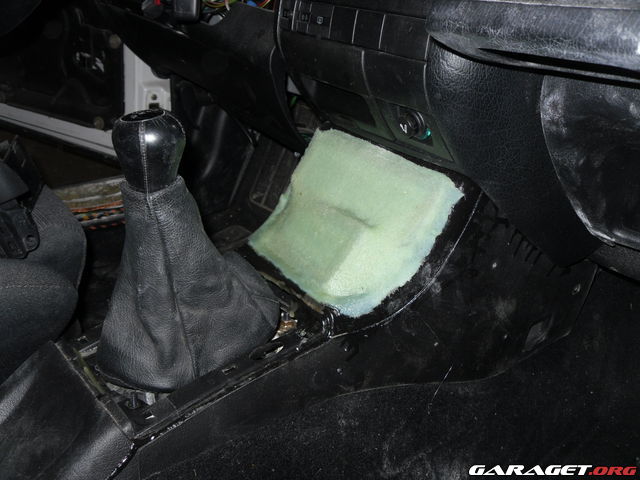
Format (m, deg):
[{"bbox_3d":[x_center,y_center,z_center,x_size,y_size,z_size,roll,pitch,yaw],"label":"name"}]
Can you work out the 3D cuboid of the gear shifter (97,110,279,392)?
[{"bbox_3d":[-0.112,-0.006,0.507,0.157,0.197,0.120,-22,34,-34],"label":"gear shifter"}]

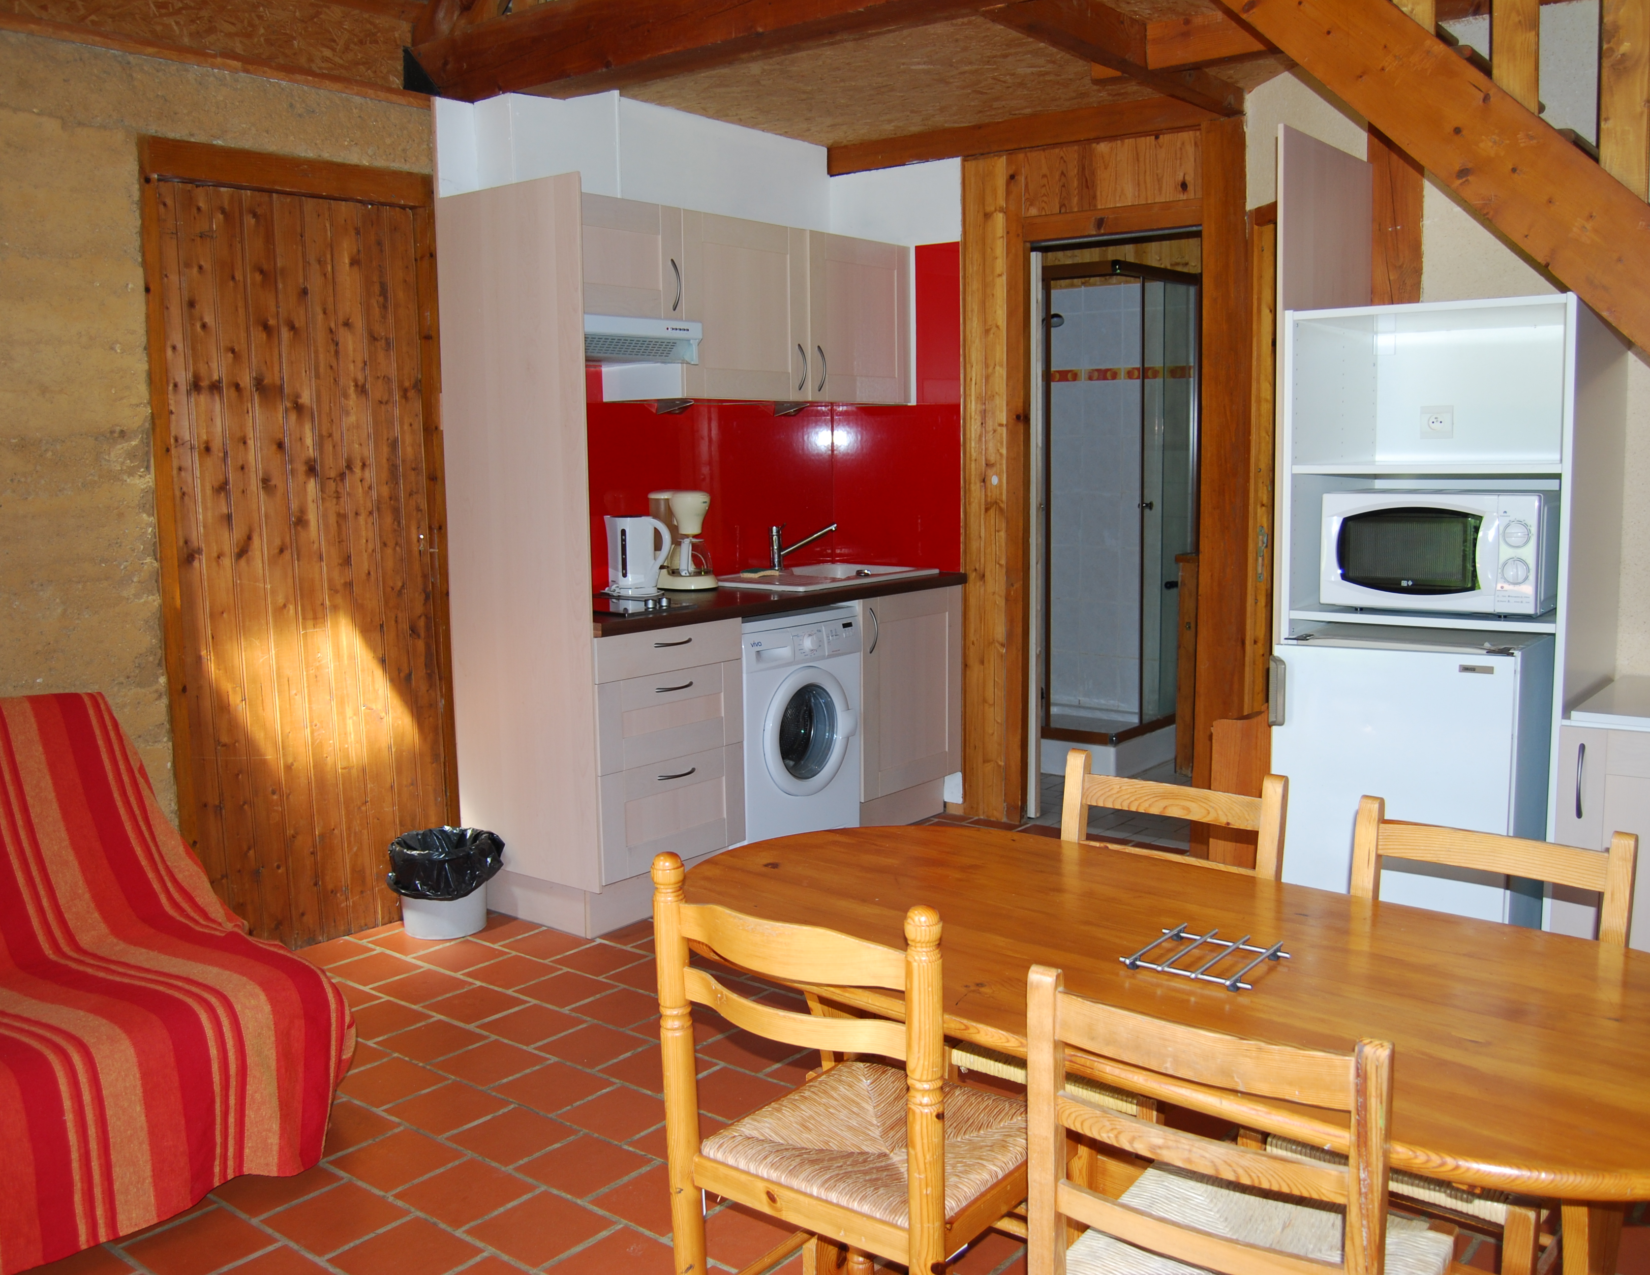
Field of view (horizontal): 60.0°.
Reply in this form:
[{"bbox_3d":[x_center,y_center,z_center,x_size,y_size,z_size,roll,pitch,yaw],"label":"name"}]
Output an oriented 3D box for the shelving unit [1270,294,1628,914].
[{"bbox_3d":[1.460,0.057,3.325,0.600,1.620,0.600,5,9,38],"label":"shelving unit"}]

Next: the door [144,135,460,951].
[{"bbox_3d":[-1.403,-0.206,3.924,0.062,2.137,0.860,5,9,38],"label":"door"}]

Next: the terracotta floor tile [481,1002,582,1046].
[{"bbox_3d":[-0.686,0.914,3.358,0.195,0.012,0.193,5,9,38],"label":"terracotta floor tile"}]

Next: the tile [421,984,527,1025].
[{"bbox_3d":[-0.864,0.918,3.554,0.193,0.012,0.187,5,9,38],"label":"tile"}]

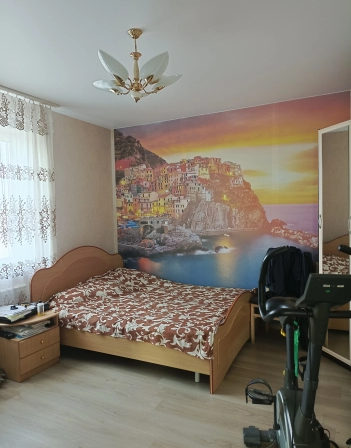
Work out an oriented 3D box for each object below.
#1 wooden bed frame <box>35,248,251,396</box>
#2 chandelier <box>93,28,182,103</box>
[{"bbox_3d":[-0.254,0.816,3.899,2.018,1.069,1.665,0,3,26],"label":"wooden bed frame"},{"bbox_3d":[-0.267,-1.086,2.337,0.672,0.489,0.672,-1,2,0],"label":"chandelier"}]

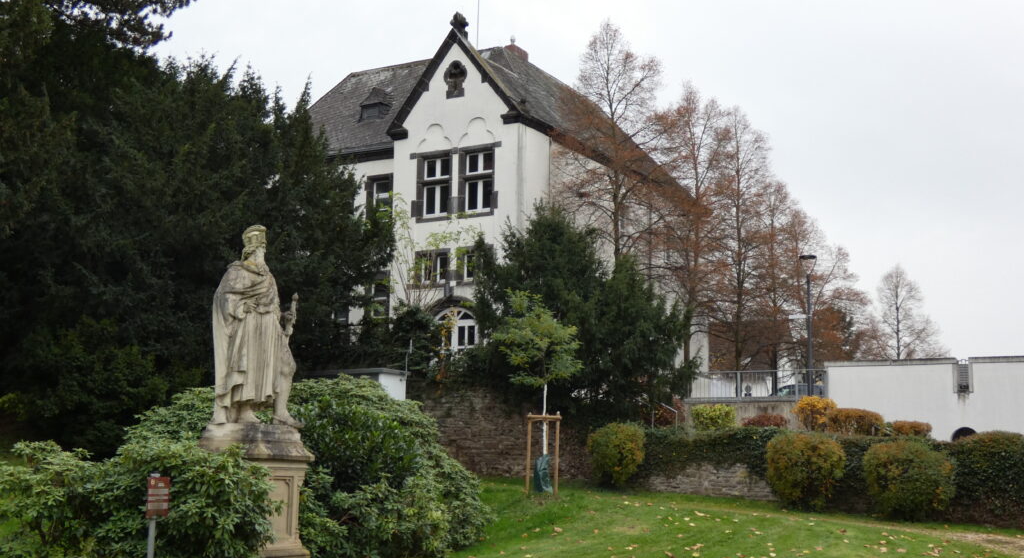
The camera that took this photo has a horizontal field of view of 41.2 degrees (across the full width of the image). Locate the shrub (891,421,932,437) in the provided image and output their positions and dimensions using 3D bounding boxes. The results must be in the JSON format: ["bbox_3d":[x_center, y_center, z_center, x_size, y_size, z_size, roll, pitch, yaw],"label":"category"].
[{"bbox_3d":[10.716,4.117,36.500,1.127,0.581,0.958,-4,-10,33],"label":"shrub"}]

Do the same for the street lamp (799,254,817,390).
[{"bbox_3d":[10.534,1.745,48.064,0.600,5.309,0.600,1,-9,0],"label":"street lamp"}]

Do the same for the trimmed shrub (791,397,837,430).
[{"bbox_3d":[9.661,4.390,43.389,1.400,1.350,1.250,1,-9,0],"label":"trimmed shrub"}]

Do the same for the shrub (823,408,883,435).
[{"bbox_3d":[9.438,3.954,37.500,1.703,0.814,1.323,-4,-10,33],"label":"shrub"}]

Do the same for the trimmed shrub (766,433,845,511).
[{"bbox_3d":[6.212,4.085,28.800,1.651,1.689,1.601,-4,-10,33],"label":"trimmed shrub"}]

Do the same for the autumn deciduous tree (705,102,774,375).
[{"bbox_3d":[10.440,-0.782,61.793,3.600,14.702,3.600,1,-9,0],"label":"autumn deciduous tree"}]

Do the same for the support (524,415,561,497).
[{"bbox_3d":[0.689,3.768,29.300,0.760,1.760,0.660,0,-9,10],"label":"support"}]

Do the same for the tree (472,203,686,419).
[{"bbox_3d":[1.992,0.981,40.458,6.300,6.603,5.600,1,-9,0],"label":"tree"}]

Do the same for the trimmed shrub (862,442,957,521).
[{"bbox_3d":[8.013,4.062,27.500,1.859,1.612,1.766,-4,-10,33],"label":"trimmed shrub"}]

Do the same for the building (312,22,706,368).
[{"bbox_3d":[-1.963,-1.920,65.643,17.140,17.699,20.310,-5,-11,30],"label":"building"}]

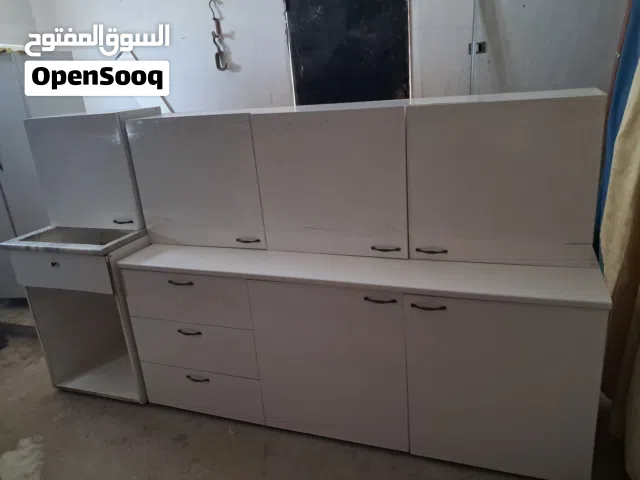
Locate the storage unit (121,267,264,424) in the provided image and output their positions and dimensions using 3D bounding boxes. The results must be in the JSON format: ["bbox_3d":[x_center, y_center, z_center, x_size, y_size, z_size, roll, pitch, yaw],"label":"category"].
[{"bbox_3d":[-0.477,0.404,2.512,0.653,0.722,0.557,3,20,21],"label":"storage unit"}]

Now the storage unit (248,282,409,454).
[{"bbox_3d":[0.130,0.432,2.277,0.650,0.722,0.557,3,20,21],"label":"storage unit"}]

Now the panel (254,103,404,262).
[{"bbox_3d":[0.040,-0.221,2.003,0.630,0.584,0.024,3,20,21],"label":"panel"}]

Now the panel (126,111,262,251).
[{"bbox_3d":[-0.547,-0.247,2.232,0.631,0.584,0.024,3,20,21],"label":"panel"}]

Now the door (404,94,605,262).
[{"bbox_3d":[0.630,-0.194,1.772,0.638,0.584,0.024,3,20,21],"label":"door"}]

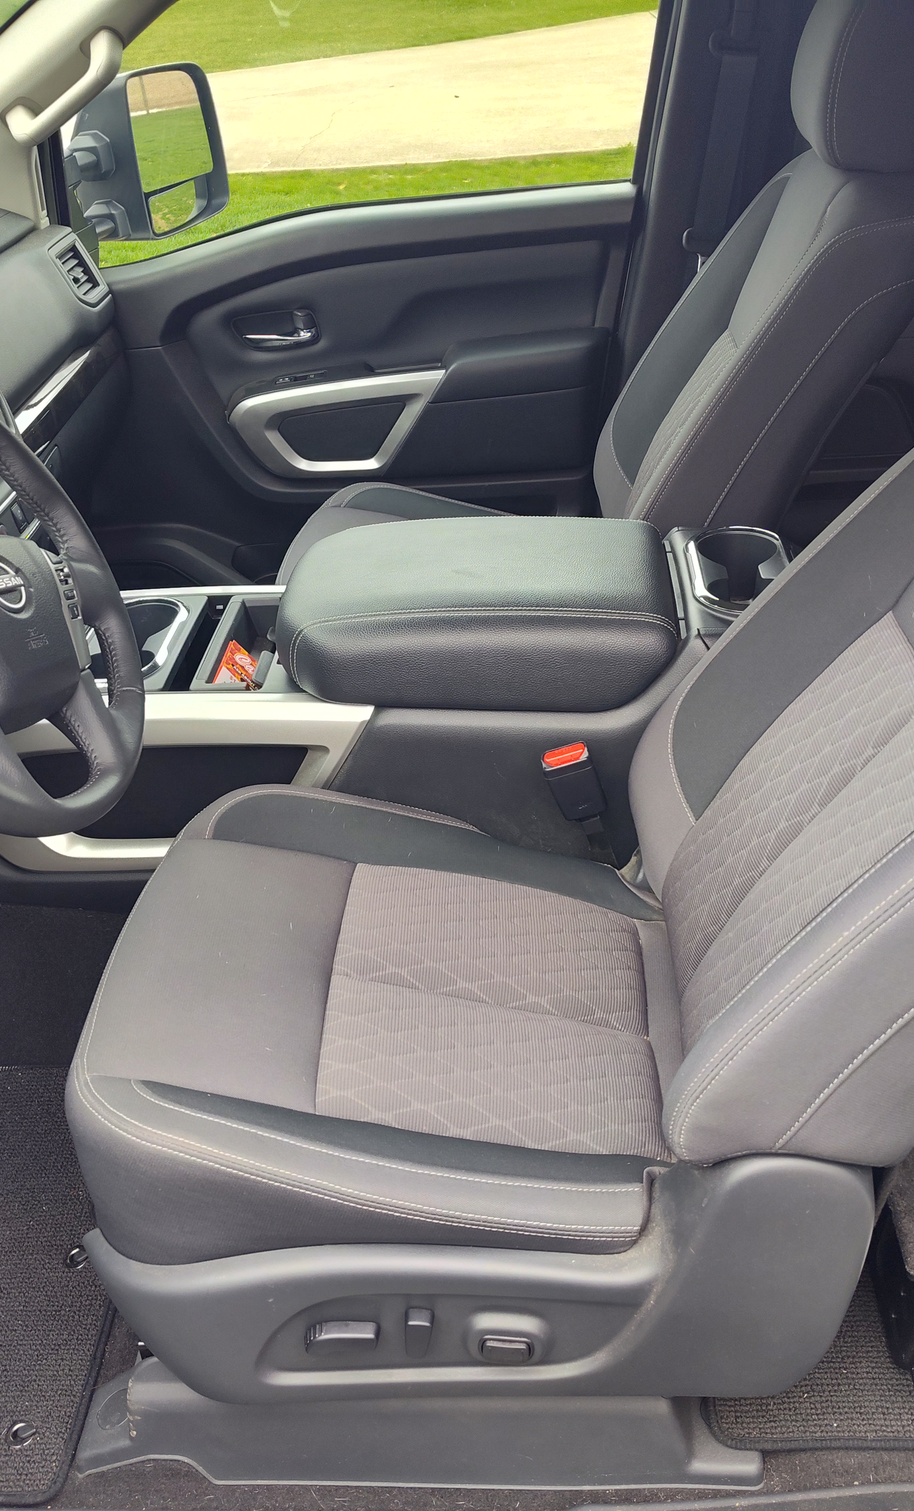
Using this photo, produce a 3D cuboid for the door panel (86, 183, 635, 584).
[{"bbox_3d":[-0.189,-0.538,2.126,0.920,0.650,0.140,-1,32,4],"label":"door panel"}]

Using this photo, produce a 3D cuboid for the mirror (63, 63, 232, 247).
[{"bbox_3d":[-0.512,-1.022,2.276,0.160,0.270,0.290,9,34,19],"label":"mirror"}]

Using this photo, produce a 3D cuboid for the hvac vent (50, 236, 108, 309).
[{"bbox_3d":[-0.555,-0.702,1.937,0.040,0.090,0.105,-22,29,16],"label":"hvac vent"}]

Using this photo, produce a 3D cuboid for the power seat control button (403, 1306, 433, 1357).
[{"bbox_3d":[-0.029,0.436,1.005,0.021,0.046,0.016,-1,32,4],"label":"power seat control button"}]

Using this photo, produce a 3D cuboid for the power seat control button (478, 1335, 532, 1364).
[{"bbox_3d":[0.036,0.449,1.012,0.041,0.024,0.012,-1,32,4],"label":"power seat control button"}]

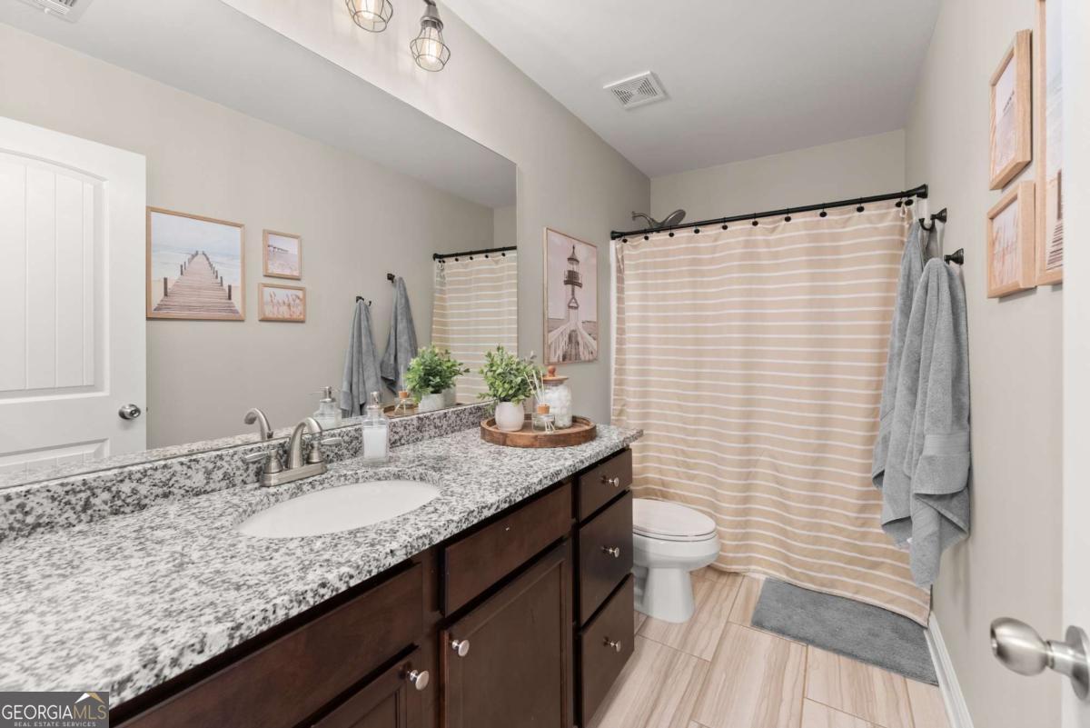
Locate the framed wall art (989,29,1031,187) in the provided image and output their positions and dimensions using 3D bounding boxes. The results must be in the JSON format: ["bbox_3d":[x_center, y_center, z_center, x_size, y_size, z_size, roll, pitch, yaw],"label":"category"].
[{"bbox_3d":[1.026,-0.546,0.939,0.022,0.260,0.185,2,4,34],"label":"framed wall art"}]

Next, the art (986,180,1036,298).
[{"bbox_3d":[1.049,-0.269,0.964,0.025,0.210,0.253,1,2,33],"label":"art"}]

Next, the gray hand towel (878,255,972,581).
[{"bbox_3d":[1.227,0.169,1.374,0.182,1.010,0.242,1,2,33],"label":"gray hand towel"}]

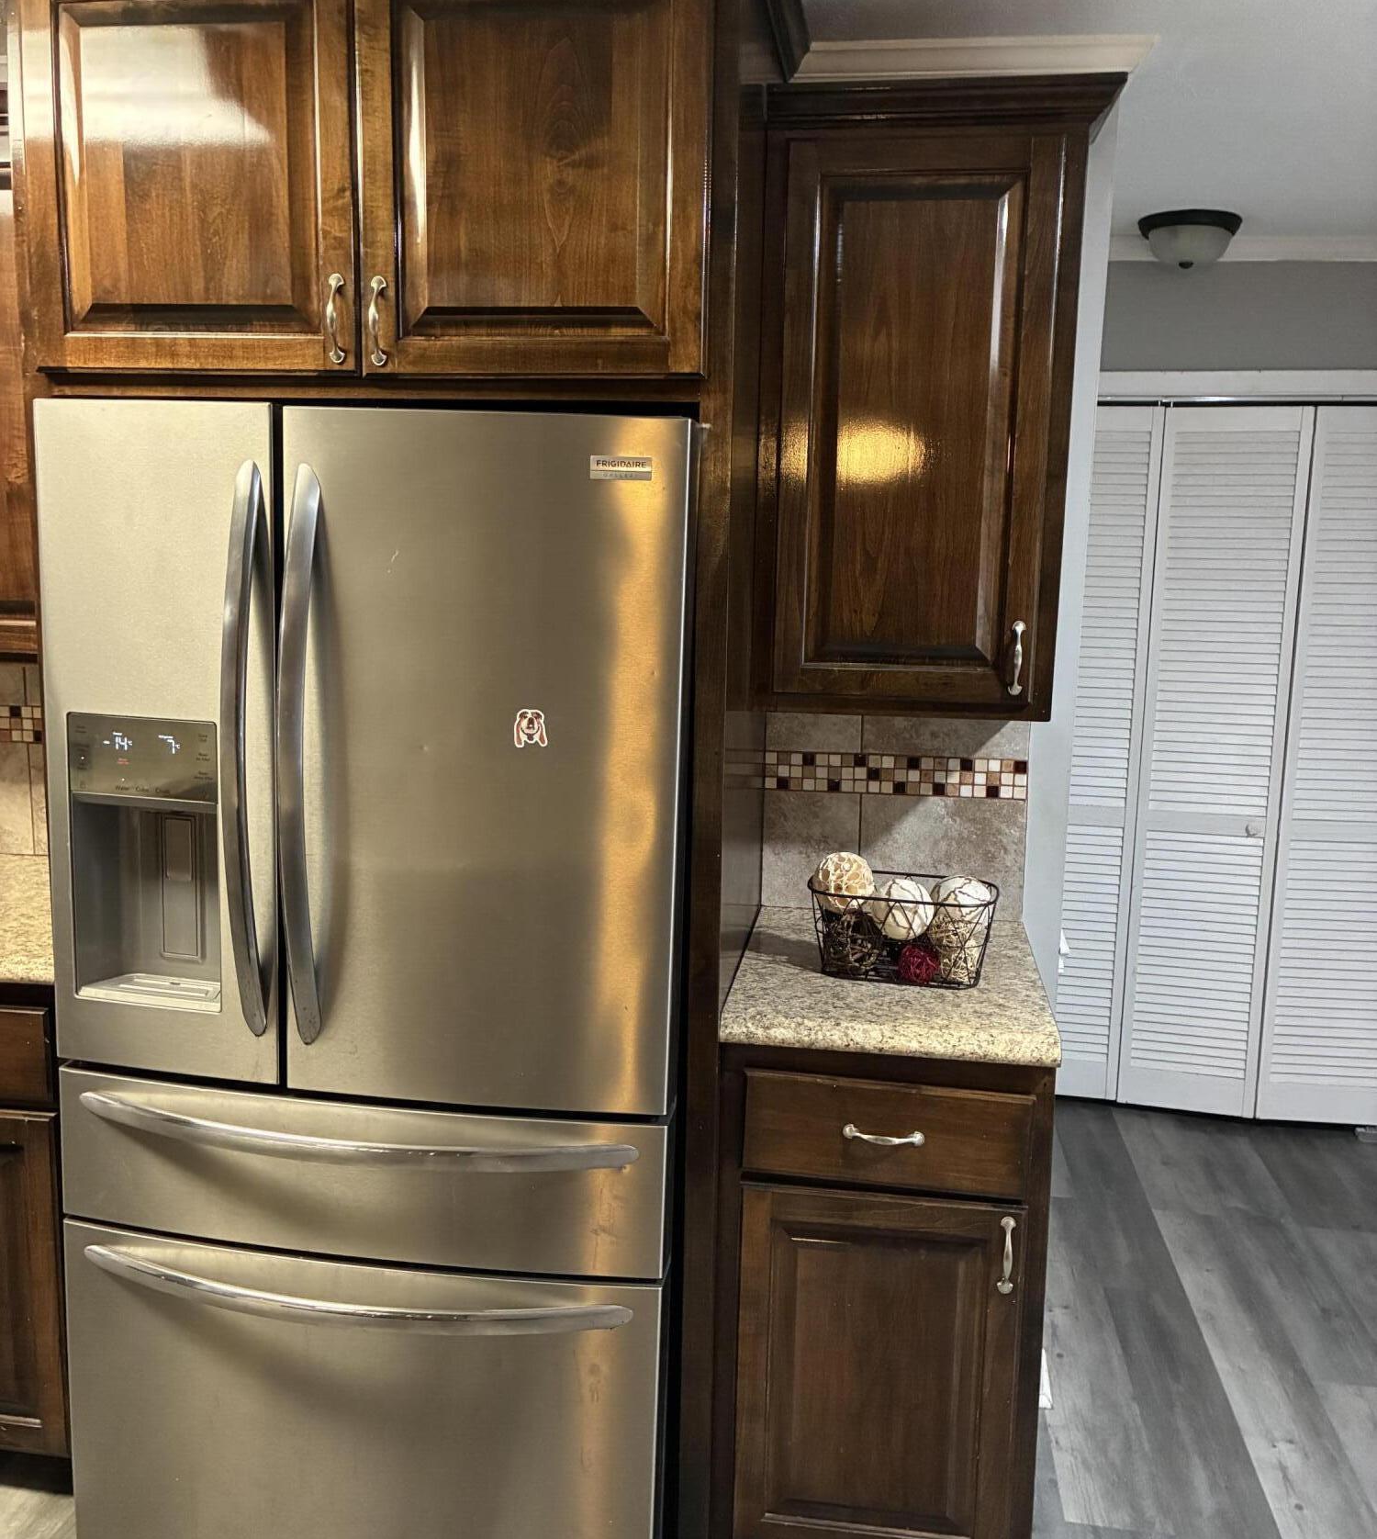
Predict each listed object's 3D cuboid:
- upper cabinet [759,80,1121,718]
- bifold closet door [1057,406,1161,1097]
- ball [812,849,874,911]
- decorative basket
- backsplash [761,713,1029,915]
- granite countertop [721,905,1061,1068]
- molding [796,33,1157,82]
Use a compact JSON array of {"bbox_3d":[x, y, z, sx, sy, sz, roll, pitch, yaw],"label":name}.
[{"bbox_3d":[0.387,-0.567,2.252,0.518,0.936,0.354,3,9,8],"label":"upper cabinet"},{"bbox_3d":[1.125,-0.018,4.027,0.385,2.017,0.035,3,8,8],"label":"bifold closet door"},{"bbox_3d":[0.252,0.182,2.233,0.098,0.098,0.098,3,8,8],"label":"ball"},{"bbox_3d":[0.342,0.255,2.209,0.300,0.138,0.180,4,9,15],"label":"decorative basket"},{"bbox_3d":[0.377,0.076,2.529,0.478,0.393,0.014,3,9,8],"label":"backsplash"},{"bbox_3d":[0.330,0.338,2.263,0.482,0.043,0.624,3,9,8],"label":"granite countertop"},{"bbox_3d":[0.458,-1.158,2.287,0.597,0.078,0.085,3,9,8],"label":"molding"}]

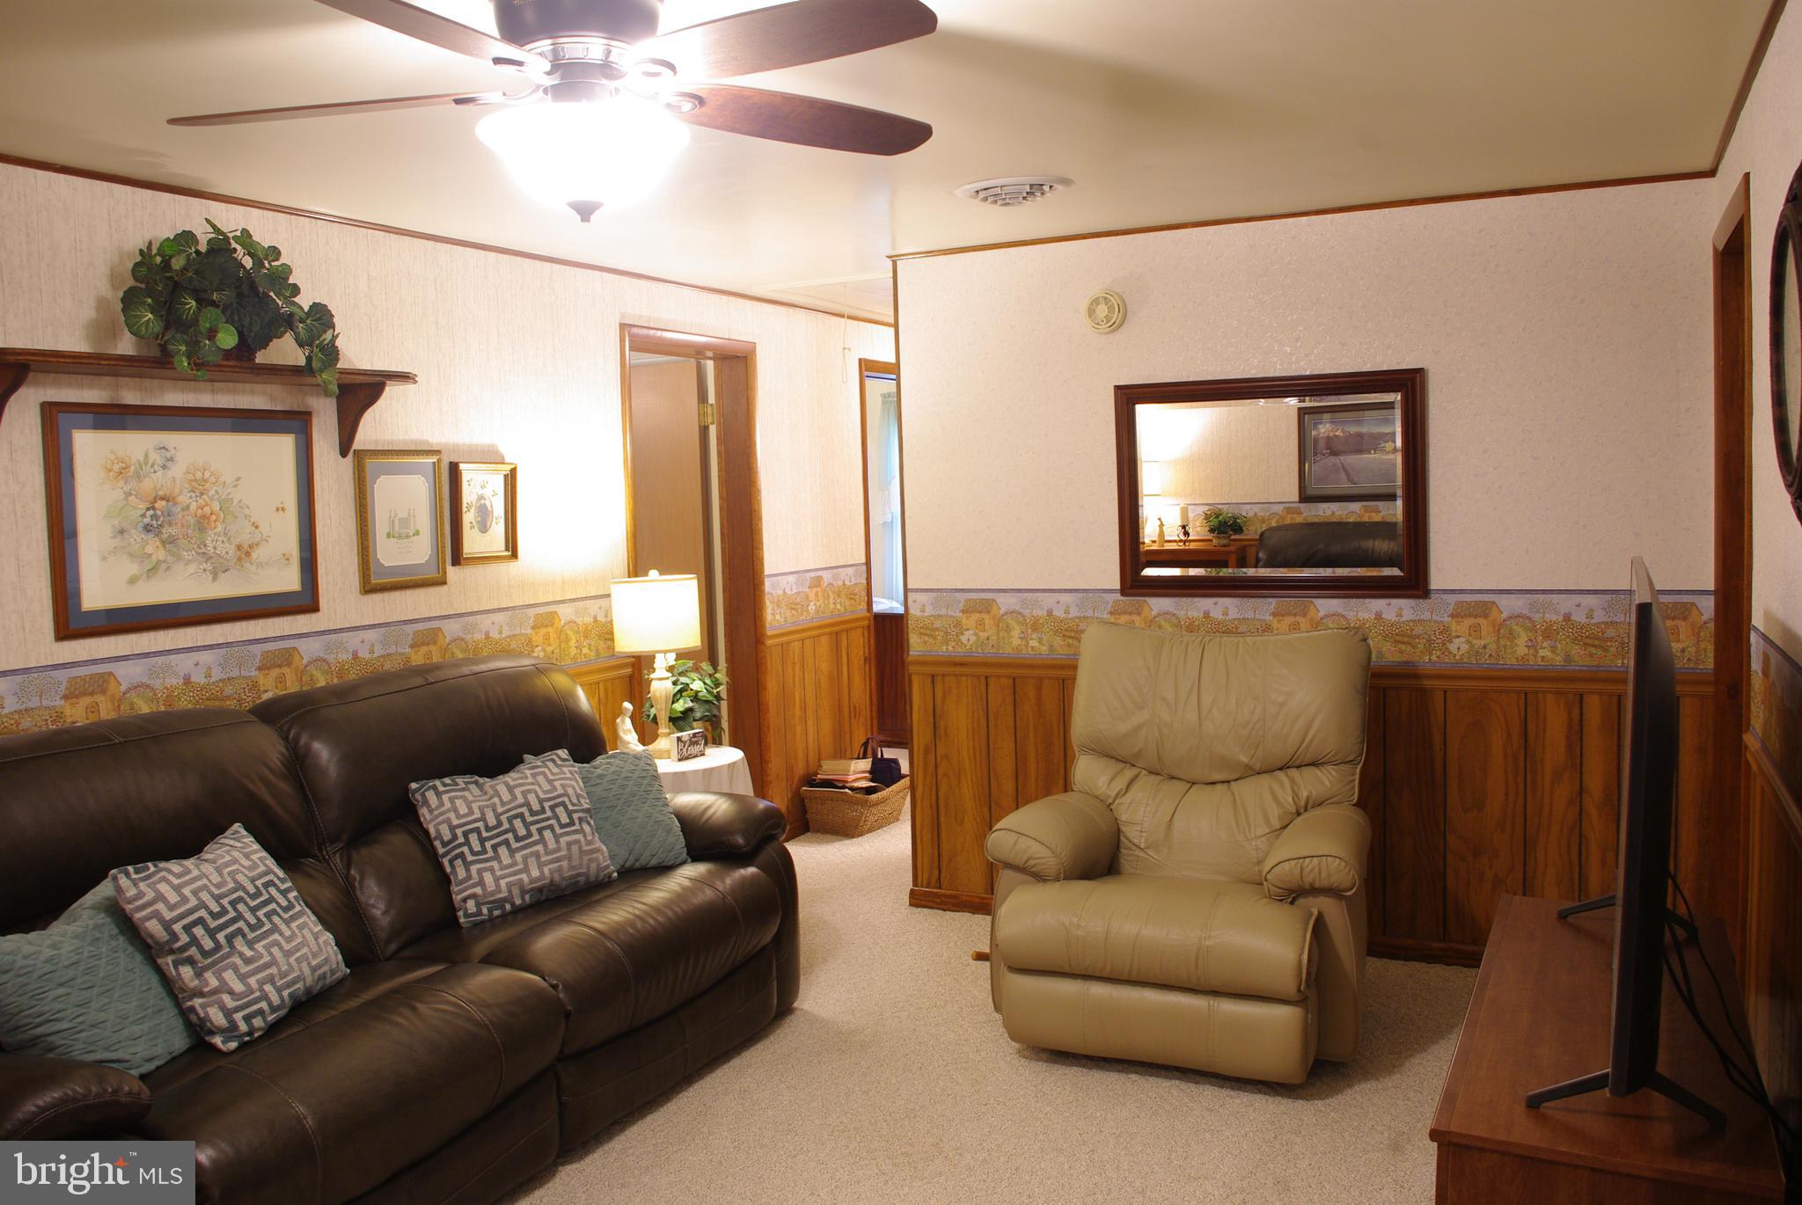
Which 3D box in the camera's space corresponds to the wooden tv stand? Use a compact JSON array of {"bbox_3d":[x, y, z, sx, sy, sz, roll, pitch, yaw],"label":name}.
[{"bbox_3d":[1.312,0.997,2.518,0.452,0.510,1.285,0,5,28],"label":"wooden tv stand"}]

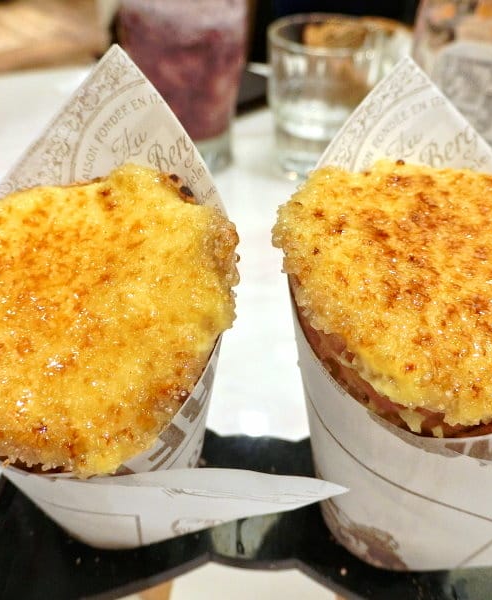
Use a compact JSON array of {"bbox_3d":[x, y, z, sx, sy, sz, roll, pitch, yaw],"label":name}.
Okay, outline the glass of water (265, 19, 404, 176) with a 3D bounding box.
[{"bbox_3d":[0.058,-0.136,0.393,0.090,0.086,0.090,0,41,0],"label":"glass of water"}]

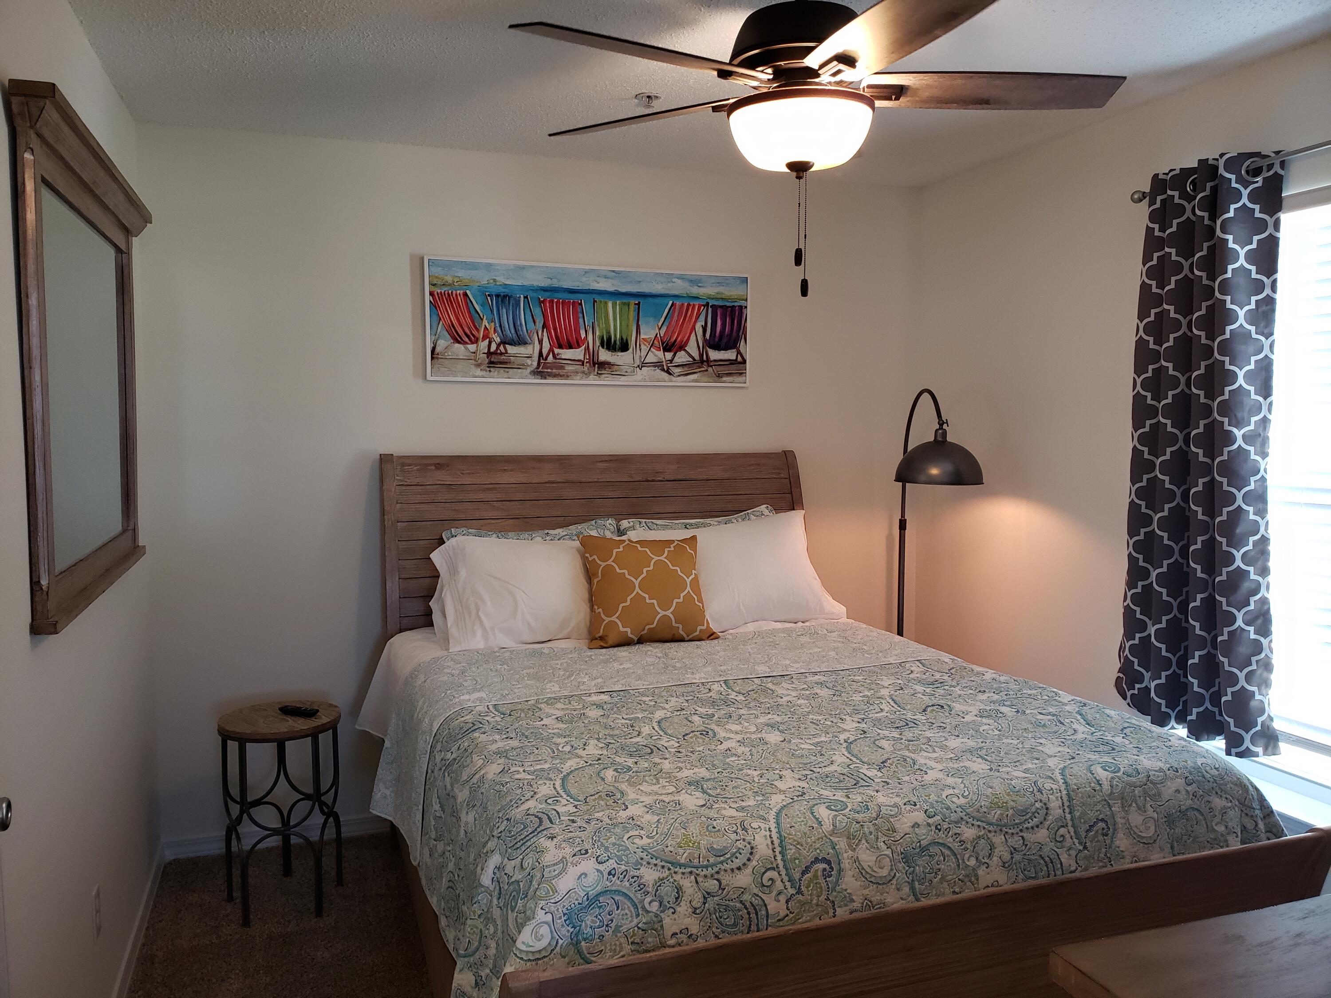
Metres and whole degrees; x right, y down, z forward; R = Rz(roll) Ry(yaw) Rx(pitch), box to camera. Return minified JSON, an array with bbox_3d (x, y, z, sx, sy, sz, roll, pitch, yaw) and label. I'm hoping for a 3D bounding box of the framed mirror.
[{"bbox_3d":[-1.332,-0.287,2.373,0.082,1.000,1.180,0,4,-20],"label":"framed mirror"}]

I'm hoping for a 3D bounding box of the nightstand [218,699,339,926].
[{"bbox_3d":[-1.169,0.948,3.061,0.352,0.587,0.352,-2,4,-20],"label":"nightstand"}]

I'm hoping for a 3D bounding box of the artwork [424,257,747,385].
[{"bbox_3d":[-0.262,-0.645,3.734,1.237,0.430,0.034,-2,4,-20],"label":"artwork"}]

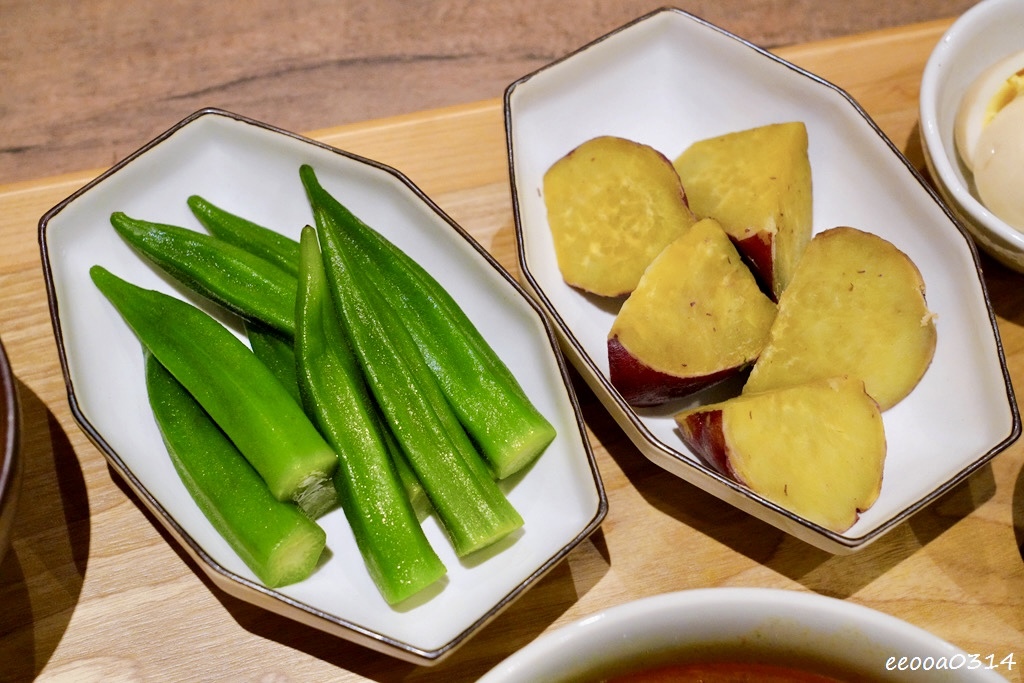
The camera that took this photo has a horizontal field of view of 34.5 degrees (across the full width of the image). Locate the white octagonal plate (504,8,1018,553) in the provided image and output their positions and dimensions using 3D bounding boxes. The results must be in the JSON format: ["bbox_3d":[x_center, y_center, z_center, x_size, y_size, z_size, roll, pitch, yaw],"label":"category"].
[{"bbox_3d":[0.063,-0.017,0.453,0.107,0.030,0.155,-30,70,-16],"label":"white octagonal plate"}]

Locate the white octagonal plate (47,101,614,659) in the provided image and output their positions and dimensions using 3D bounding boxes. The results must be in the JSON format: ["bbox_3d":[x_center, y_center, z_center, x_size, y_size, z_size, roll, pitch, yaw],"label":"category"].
[{"bbox_3d":[-0.051,0.011,0.433,0.107,0.030,0.155,-39,73,-19],"label":"white octagonal plate"}]

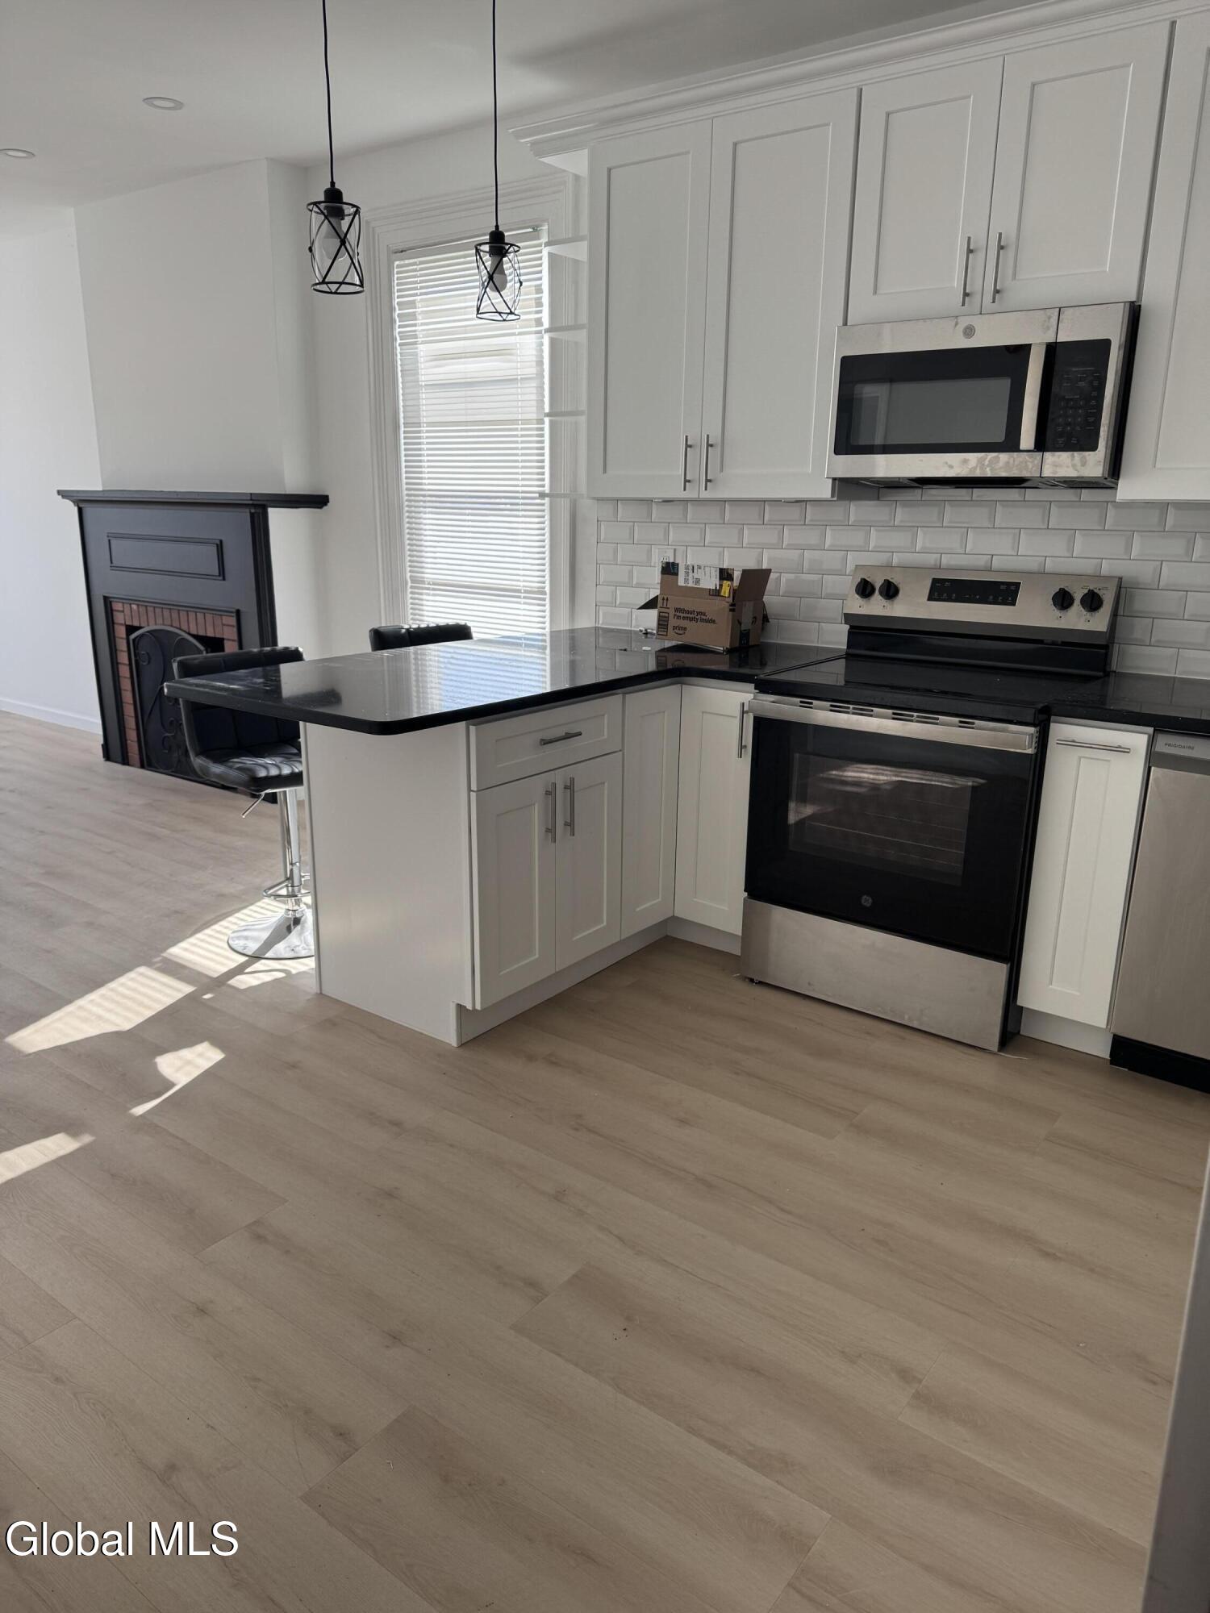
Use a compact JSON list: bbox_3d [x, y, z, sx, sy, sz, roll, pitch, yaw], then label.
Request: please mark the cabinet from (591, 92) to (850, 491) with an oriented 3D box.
[{"bbox_3d":[0.397,-1.494,3.461,0.902,1.057,0.324,12,19,35],"label":"cabinet"}]

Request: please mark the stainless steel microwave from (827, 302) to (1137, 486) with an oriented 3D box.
[{"bbox_3d":[1.028,-1.089,3.035,0.757,0.418,0.392,12,19,35],"label":"stainless steel microwave"}]

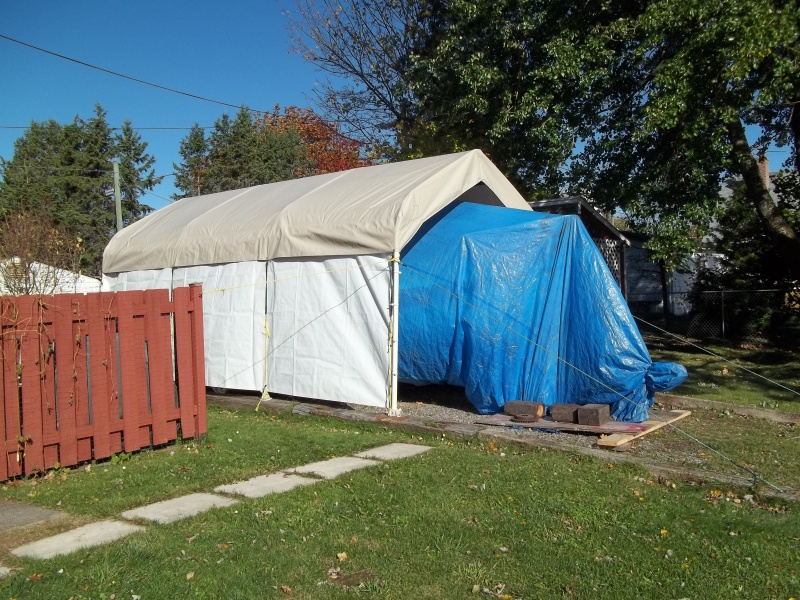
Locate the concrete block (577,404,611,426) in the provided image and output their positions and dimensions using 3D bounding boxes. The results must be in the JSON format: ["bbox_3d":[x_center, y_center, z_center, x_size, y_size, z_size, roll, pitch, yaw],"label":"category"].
[{"bbox_3d":[1.807,1.069,6.896,0.200,0.150,0.280,-1,0,32],"label":"concrete block"}]

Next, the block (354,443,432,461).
[{"bbox_3d":[-0.069,1.330,6.375,0.400,0.050,0.600,-1,0,36],"label":"block"}]

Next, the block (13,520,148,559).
[{"bbox_3d":[-1.751,1.338,4.058,0.380,0.050,0.600,-1,0,32],"label":"block"}]

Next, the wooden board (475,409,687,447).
[{"bbox_3d":[1.732,1.161,7.094,1.508,0.090,1.828,-1,0,36],"label":"wooden board"}]

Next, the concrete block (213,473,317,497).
[{"bbox_3d":[-0.935,1.334,5.232,0.400,0.050,0.600,-1,0,37],"label":"concrete block"}]

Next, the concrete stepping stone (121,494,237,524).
[{"bbox_3d":[-1.373,1.336,4.666,0.400,0.050,0.600,-1,0,33],"label":"concrete stepping stone"}]

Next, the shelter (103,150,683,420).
[{"bbox_3d":[-0.553,-0.286,10.014,8.400,2.950,3.050,-1,0,41],"label":"shelter"}]

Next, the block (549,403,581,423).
[{"bbox_3d":[1.584,1.077,7.024,0.210,0.150,0.260,-1,0,28],"label":"block"}]

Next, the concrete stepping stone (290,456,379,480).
[{"bbox_3d":[-0.515,1.332,5.790,0.410,0.050,0.600,-1,0,34],"label":"concrete stepping stone"}]

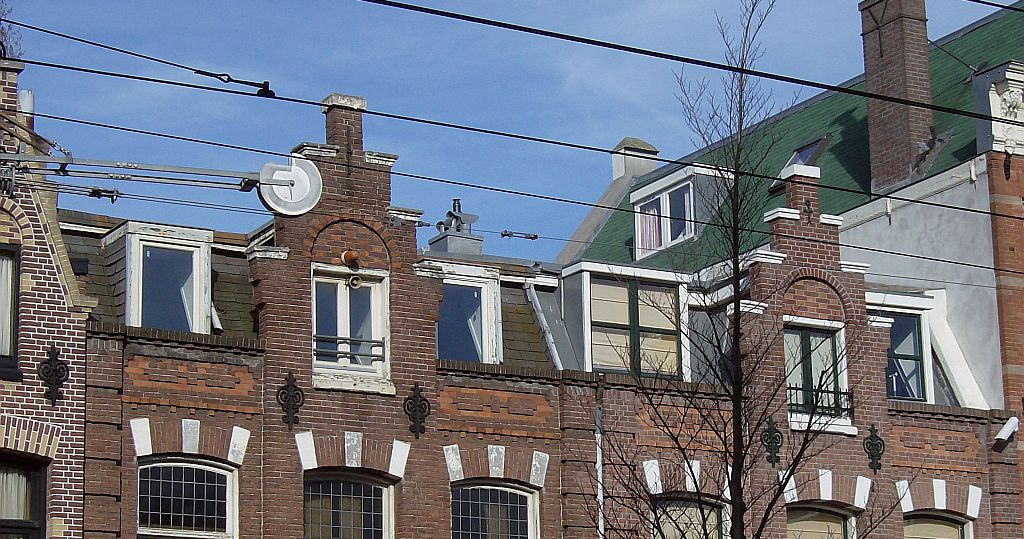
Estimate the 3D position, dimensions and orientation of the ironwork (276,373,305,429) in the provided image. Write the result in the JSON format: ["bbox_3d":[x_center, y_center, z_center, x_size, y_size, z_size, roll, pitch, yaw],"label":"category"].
[{"bbox_3d":[-2.364,1.411,26.860,0.330,0.620,0.070,7,-17,-29],"label":"ironwork"}]

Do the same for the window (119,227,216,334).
[{"bbox_3d":[-3.744,0.166,27.253,0.992,1.251,0.200,7,-17,-29],"label":"window"}]

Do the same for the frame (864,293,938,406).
[{"bbox_3d":[4.931,1.040,32.192,1.020,1.431,0.200,7,-17,-29],"label":"frame"}]

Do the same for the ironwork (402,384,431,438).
[{"bbox_3d":[-1.042,1.559,27.609,0.330,0.620,0.070,7,-17,-29],"label":"ironwork"}]

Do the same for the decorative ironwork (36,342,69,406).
[{"bbox_3d":[-4.670,1.085,25.573,0.330,0.620,0.070,7,-17,-29],"label":"decorative ironwork"}]

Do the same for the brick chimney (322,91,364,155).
[{"bbox_3d":[-1.887,-1.596,28.104,0.420,0.650,0.270,7,-17,-29],"label":"brick chimney"}]

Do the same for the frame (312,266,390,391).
[{"bbox_3d":[-1.794,0.675,27.561,0.969,1.357,0.300,7,-17,-29],"label":"frame"}]

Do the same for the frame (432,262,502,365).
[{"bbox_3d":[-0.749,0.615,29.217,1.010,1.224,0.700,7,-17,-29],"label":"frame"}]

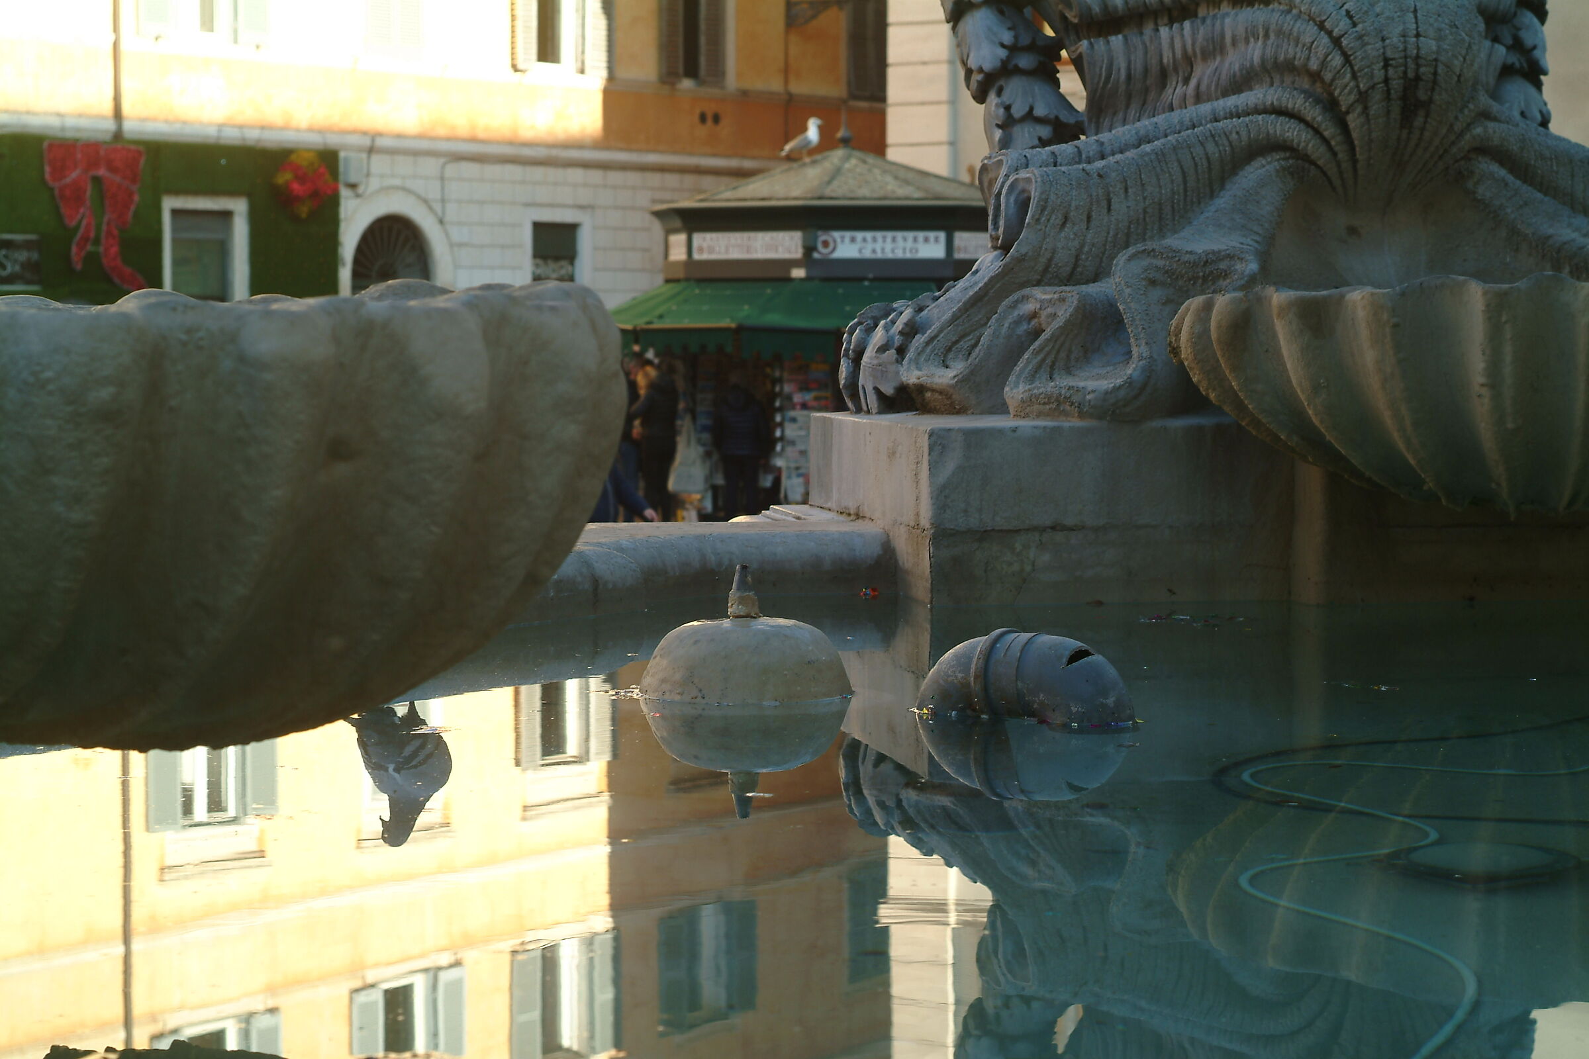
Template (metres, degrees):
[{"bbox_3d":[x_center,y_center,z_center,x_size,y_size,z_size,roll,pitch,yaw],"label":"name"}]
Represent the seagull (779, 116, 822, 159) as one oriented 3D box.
[{"bbox_3d":[0.071,-4.035,34.200,0.470,0.450,0.170,1,4,9],"label":"seagull"}]

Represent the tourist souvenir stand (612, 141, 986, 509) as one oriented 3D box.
[{"bbox_3d":[0.419,-2.065,34.400,4.700,4.050,4.600,1,4,11],"label":"tourist souvenir stand"}]

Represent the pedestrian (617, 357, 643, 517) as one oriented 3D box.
[{"bbox_3d":[-1.667,-0.907,33.800,0.360,1.740,0.500,2,4,27],"label":"pedestrian"}]

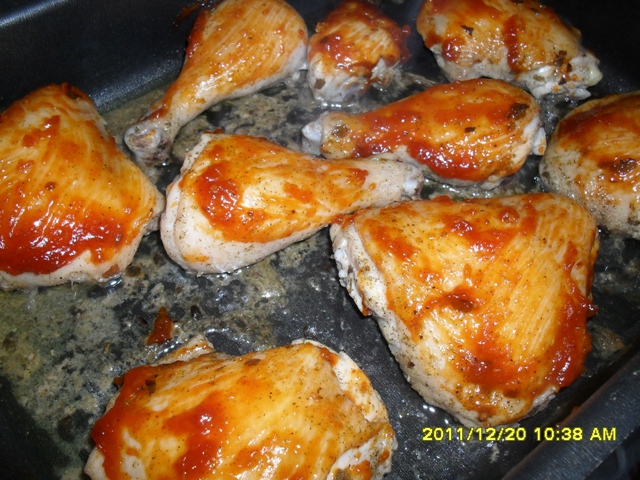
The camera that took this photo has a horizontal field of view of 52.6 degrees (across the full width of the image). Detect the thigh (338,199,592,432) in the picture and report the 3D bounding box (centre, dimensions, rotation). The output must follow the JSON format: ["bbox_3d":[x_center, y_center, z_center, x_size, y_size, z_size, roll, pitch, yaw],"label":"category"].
[{"bbox_3d":[0.068,0.022,0.294,0.120,0.047,0.110,-5,49,-4],"label":"thigh"}]

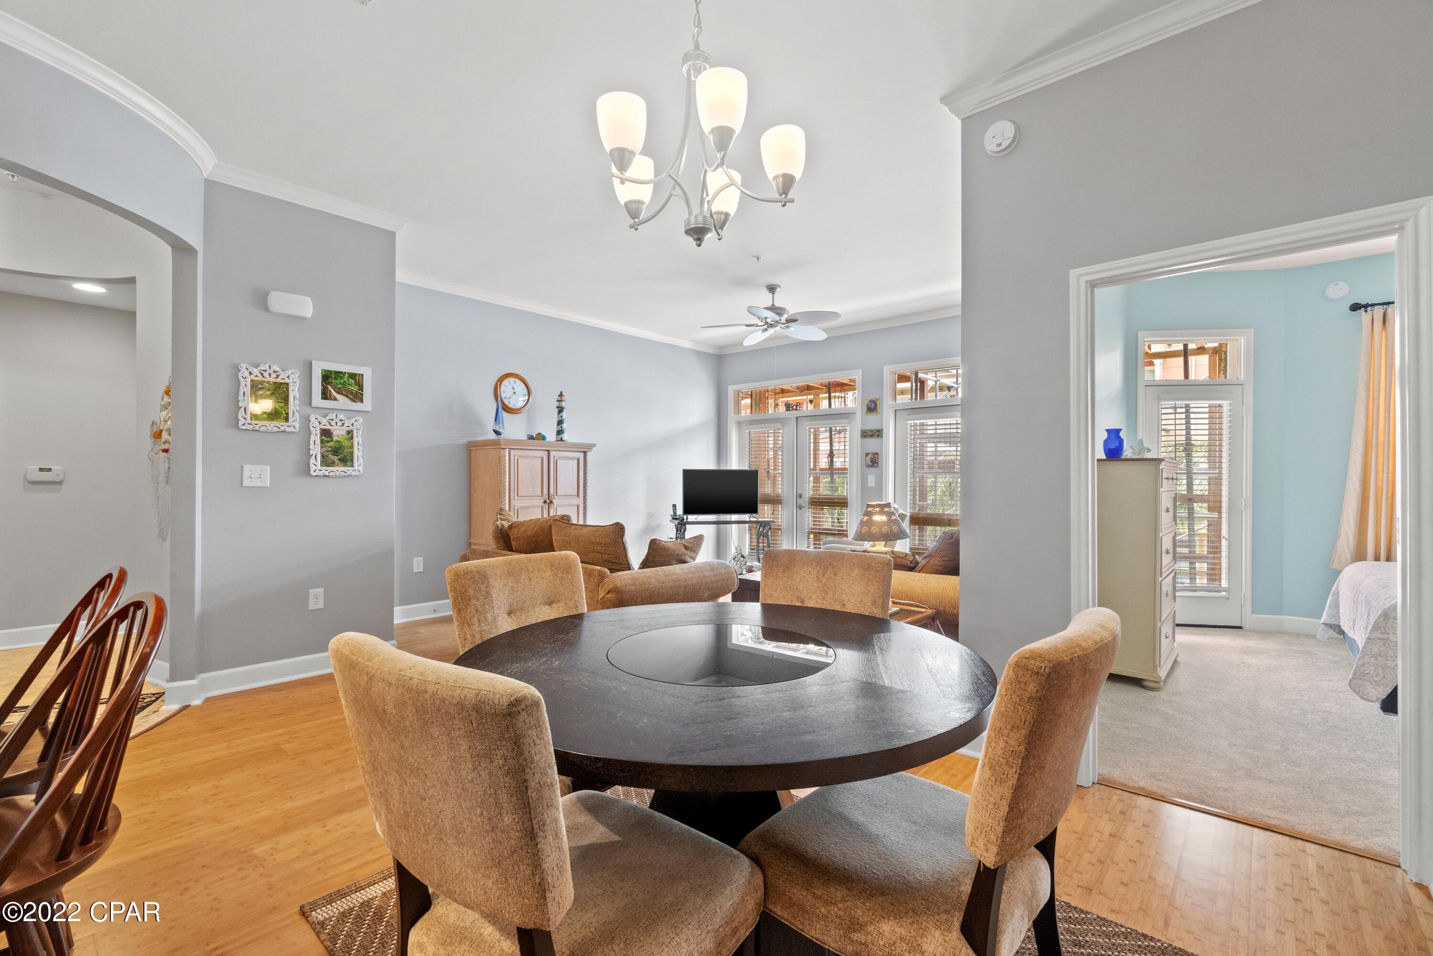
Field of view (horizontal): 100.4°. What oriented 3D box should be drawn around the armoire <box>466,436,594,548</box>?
[{"bbox_3d":[-1.786,0.467,5.835,0.560,1.610,1.010,0,-1,43],"label":"armoire"}]

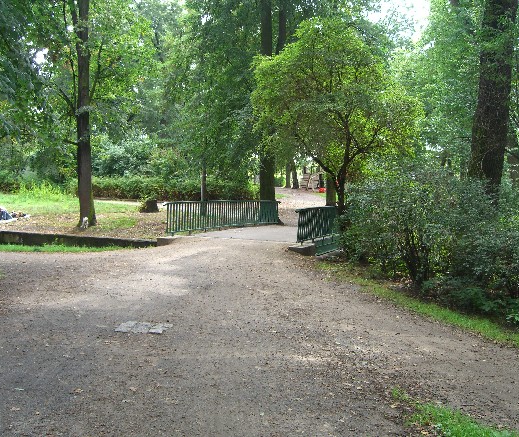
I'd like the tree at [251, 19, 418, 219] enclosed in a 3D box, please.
[{"bbox_3d":[2.142,-2.392,17.800,4.700,6.300,4.500,0,2,0],"label":"tree"}]

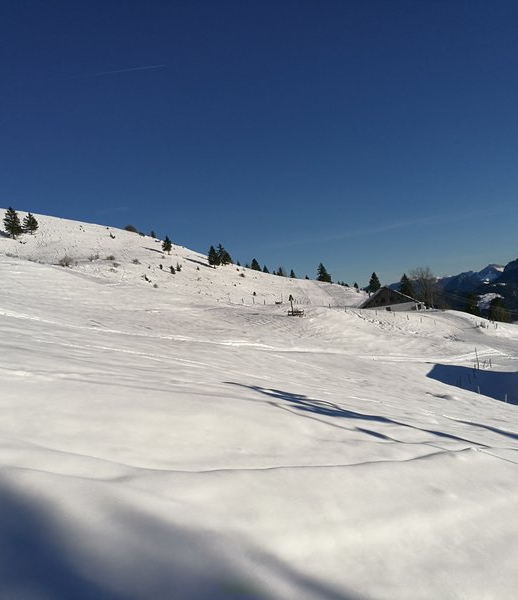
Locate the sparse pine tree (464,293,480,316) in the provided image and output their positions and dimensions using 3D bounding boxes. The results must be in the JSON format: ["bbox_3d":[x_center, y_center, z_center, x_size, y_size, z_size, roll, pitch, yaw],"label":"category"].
[{"bbox_3d":[54.490,1.670,160.000,3.460,7.180,3.460,-7,-1,19],"label":"sparse pine tree"}]

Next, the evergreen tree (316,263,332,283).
[{"bbox_3d":[23.370,-9.920,225.000,4.870,7.390,4.870,-7,-1,6],"label":"evergreen tree"}]

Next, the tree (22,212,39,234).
[{"bbox_3d":[-53.830,-18.020,147.000,3.530,5.300,3.530,-7,-1,-20],"label":"tree"}]

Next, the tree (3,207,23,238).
[{"bbox_3d":[-57.160,-17.890,145.000,3.950,7.320,3.950,-7,-1,-21],"label":"tree"}]

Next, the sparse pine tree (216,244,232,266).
[{"bbox_3d":[-9.980,-12.690,178.000,3.850,6.280,3.850,-7,-1,-3],"label":"sparse pine tree"}]

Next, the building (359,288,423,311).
[{"bbox_3d":[32.660,-0.170,155.000,14.800,6.600,14.000,-7,-1,4],"label":"building"}]

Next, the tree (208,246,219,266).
[{"bbox_3d":[-12.540,-12.270,172.000,3.030,6.060,3.030,-7,-1,-4],"label":"tree"}]

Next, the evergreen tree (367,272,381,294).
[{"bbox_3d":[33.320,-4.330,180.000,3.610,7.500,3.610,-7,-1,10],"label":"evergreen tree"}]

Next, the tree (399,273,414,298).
[{"bbox_3d":[42.550,-3.750,180.000,3.610,8.370,3.610,-7,-1,13],"label":"tree"}]

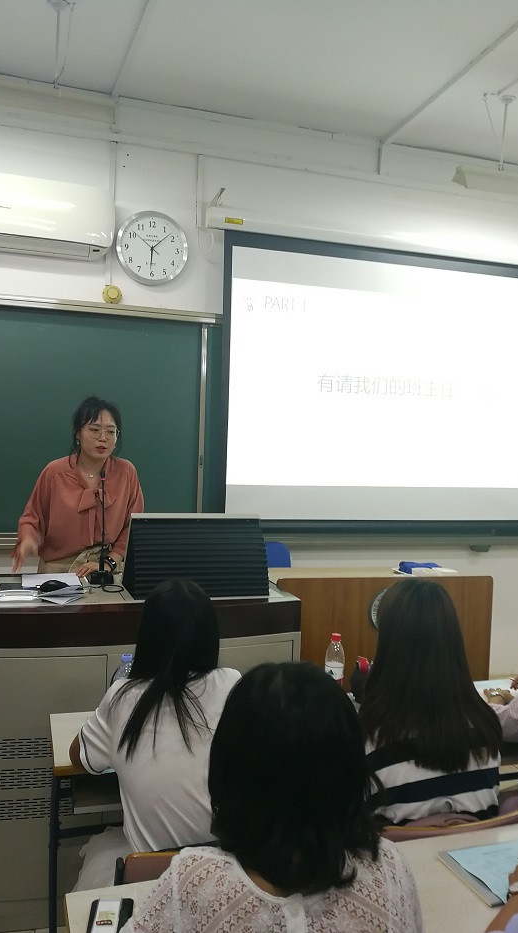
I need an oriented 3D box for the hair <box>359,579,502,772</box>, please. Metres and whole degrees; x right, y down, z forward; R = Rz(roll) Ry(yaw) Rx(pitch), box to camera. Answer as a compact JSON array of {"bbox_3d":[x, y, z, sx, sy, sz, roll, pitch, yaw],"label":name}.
[{"bbox_3d":[0.415,0.489,1.760,0.310,0.410,0.270,1,1,-17],"label":"hair"}]

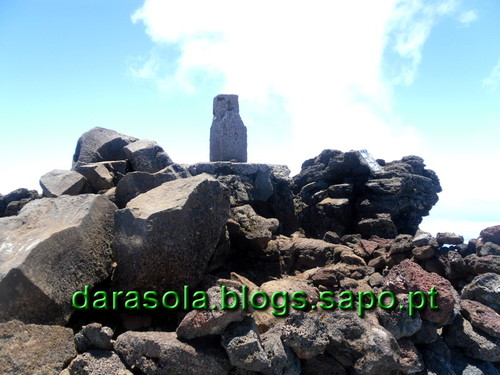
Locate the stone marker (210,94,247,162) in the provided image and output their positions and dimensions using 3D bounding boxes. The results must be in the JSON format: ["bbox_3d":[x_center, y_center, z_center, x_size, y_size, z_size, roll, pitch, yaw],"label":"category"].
[{"bbox_3d":[-0.228,-0.632,4.350,0.290,0.710,0.280,0,-1,-20],"label":"stone marker"}]

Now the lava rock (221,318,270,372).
[{"bbox_3d":[-0.025,0.879,2.250,0.250,0.240,0.220,0,-1,0],"label":"lava rock"}]

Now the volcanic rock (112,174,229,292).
[{"bbox_3d":[-0.639,0.370,3.250,0.900,0.900,0.750,1,-3,-15],"label":"volcanic rock"}]

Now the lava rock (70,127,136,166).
[{"bbox_3d":[-1.536,-0.420,4.300,0.610,0.440,0.480,0,-1,-18],"label":"lava rock"}]

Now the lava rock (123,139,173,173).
[{"bbox_3d":[-1.014,-0.317,4.000,0.440,0.310,0.360,0,-1,-12],"label":"lava rock"}]

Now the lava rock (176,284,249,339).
[{"bbox_3d":[-0.233,0.757,2.450,0.400,0.310,0.330,1,-3,-25],"label":"lava rock"}]

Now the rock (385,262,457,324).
[{"bbox_3d":[1.181,0.734,2.800,0.500,0.430,0.420,0,-3,0],"label":"rock"}]

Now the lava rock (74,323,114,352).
[{"bbox_3d":[-0.923,0.890,2.400,0.200,0.145,0.170,0,-1,-18],"label":"lava rock"}]

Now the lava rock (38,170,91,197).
[{"bbox_3d":[-1.743,-0.047,3.800,0.430,0.250,0.340,0,-1,-18],"label":"lava rock"}]

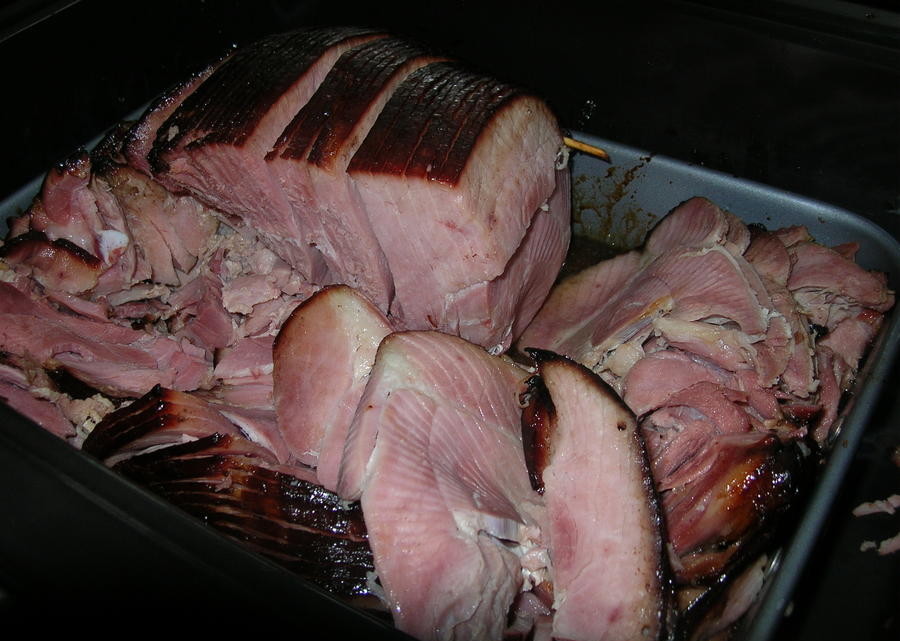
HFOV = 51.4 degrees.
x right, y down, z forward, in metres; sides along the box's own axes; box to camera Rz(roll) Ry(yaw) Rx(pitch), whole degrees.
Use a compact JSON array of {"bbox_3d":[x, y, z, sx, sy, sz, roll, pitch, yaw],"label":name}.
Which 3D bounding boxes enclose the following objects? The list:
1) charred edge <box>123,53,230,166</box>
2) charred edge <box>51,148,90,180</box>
[{"bbox_3d":[-0.134,-0.104,0.458,0.055,0.044,0.018,-15,44,-14],"label":"charred edge"},{"bbox_3d":[-0.194,-0.080,0.478,0.014,0.012,0.018,-32,50,-28],"label":"charred edge"}]

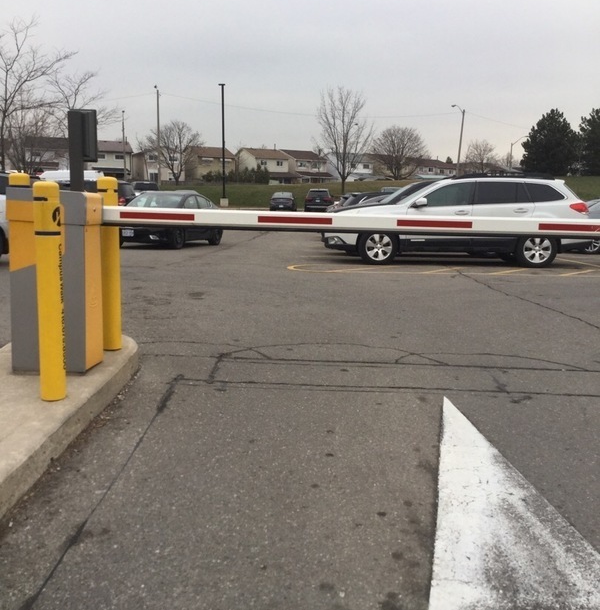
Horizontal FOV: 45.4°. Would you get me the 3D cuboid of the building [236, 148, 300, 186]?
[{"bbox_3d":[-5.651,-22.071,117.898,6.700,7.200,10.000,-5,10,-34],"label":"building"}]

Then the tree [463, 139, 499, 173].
[{"bbox_3d":[32.794,-26.366,129.443,6.265,6.909,6.265,1,9,0],"label":"tree"}]

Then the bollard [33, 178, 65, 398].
[{"bbox_3d":[-1.222,-0.061,3.512,0.130,1.070,0.130,0,7,0],"label":"bollard"}]

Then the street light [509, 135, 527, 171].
[{"bbox_3d":[33.894,-21.416,110.159,2.800,9.000,0.350,0,7,0],"label":"street light"}]

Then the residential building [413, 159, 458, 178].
[{"bbox_3d":[24.700,-24.923,142.981,10.500,6.900,9.000,-6,9,-37],"label":"residential building"}]

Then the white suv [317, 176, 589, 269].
[{"bbox_3d":[2.880,-1.612,13.482,4.780,1.650,1.820,1,7,9],"label":"white suv"}]

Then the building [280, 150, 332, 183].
[{"bbox_3d":[0.000,-21.495,116.199,6.800,6.900,9.000,-6,9,-37],"label":"building"}]

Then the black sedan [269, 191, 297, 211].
[{"bbox_3d":[-1.226,-7.599,53.971,1.830,1.450,4.750,0,7,3],"label":"black sedan"}]

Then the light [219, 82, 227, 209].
[{"bbox_3d":[-5.777,-12.043,54.320,0.650,9.110,0.750,5,9,24],"label":"light"}]

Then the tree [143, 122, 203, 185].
[{"bbox_3d":[-14.764,-17.976,84.288,7.083,7.488,6.843,1,9,0],"label":"tree"}]

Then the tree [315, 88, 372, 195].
[{"bbox_3d":[3.709,-13.995,61.085,4.798,9.123,4.711,1,9,0],"label":"tree"}]

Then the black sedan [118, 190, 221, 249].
[{"bbox_3d":[-3.476,-2.298,19.101,1.850,1.470,4.840,3,9,13],"label":"black sedan"}]

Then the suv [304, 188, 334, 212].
[{"bbox_3d":[1.376,-7.364,51.121,1.910,1.700,4.700,1,9,2],"label":"suv"}]

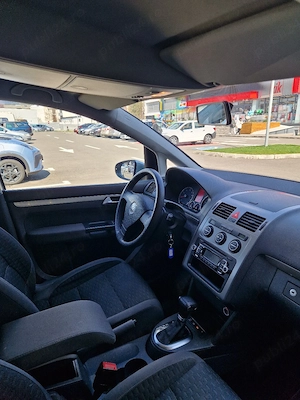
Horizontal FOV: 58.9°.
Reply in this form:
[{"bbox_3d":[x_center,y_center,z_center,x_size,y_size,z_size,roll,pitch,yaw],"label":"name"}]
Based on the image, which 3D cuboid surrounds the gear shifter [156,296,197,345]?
[{"bbox_3d":[0.090,0.425,0.956,0.132,0.132,0.085,-7,16,-24],"label":"gear shifter"}]

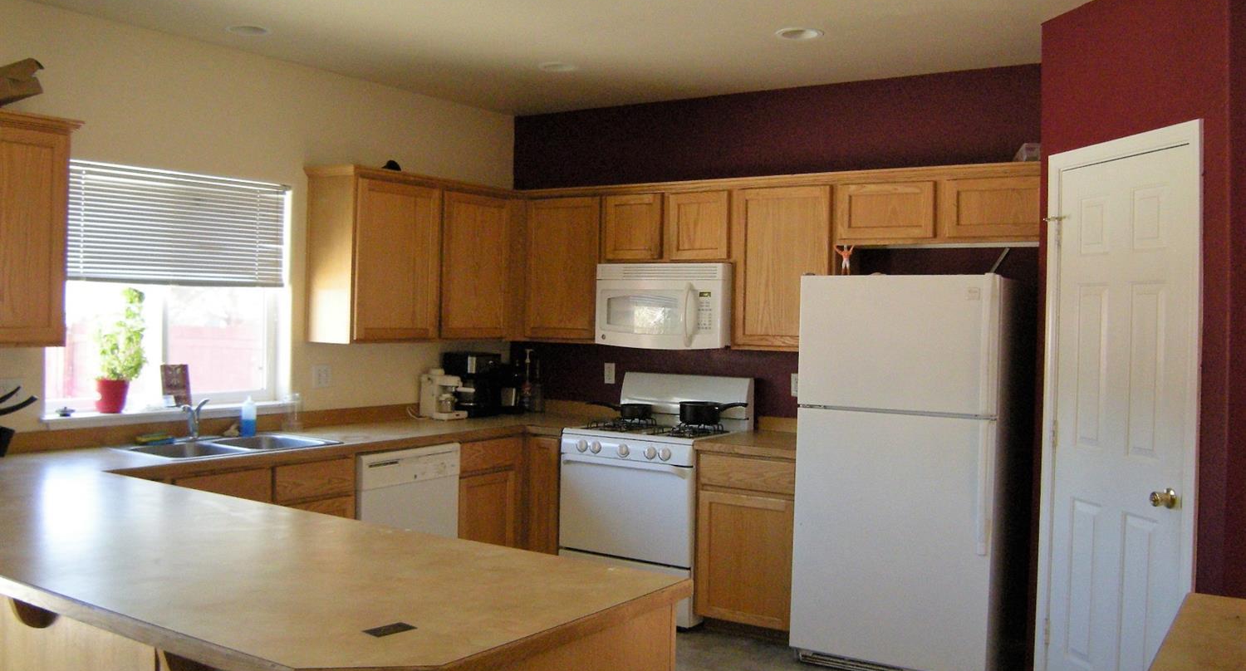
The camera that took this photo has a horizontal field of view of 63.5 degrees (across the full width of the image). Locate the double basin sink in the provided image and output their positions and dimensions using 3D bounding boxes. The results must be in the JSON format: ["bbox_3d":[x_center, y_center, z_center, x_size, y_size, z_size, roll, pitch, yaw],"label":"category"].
[{"bbox_3d":[-1.652,0.544,4.155,0.538,0.190,0.825,2,2,34],"label":"double basin sink"}]

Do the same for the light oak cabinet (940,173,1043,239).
[{"bbox_3d":[1.637,-0.532,4.313,0.455,0.280,0.320,2,1,34],"label":"light oak cabinet"}]

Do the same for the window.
[{"bbox_3d":[-1.924,-0.189,4.318,0.110,1.000,1.100,2,1,34],"label":"window"}]

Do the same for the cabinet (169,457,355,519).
[{"bbox_3d":[-1.640,0.879,4.122,0.610,0.780,0.880,2,1,34],"label":"cabinet"}]

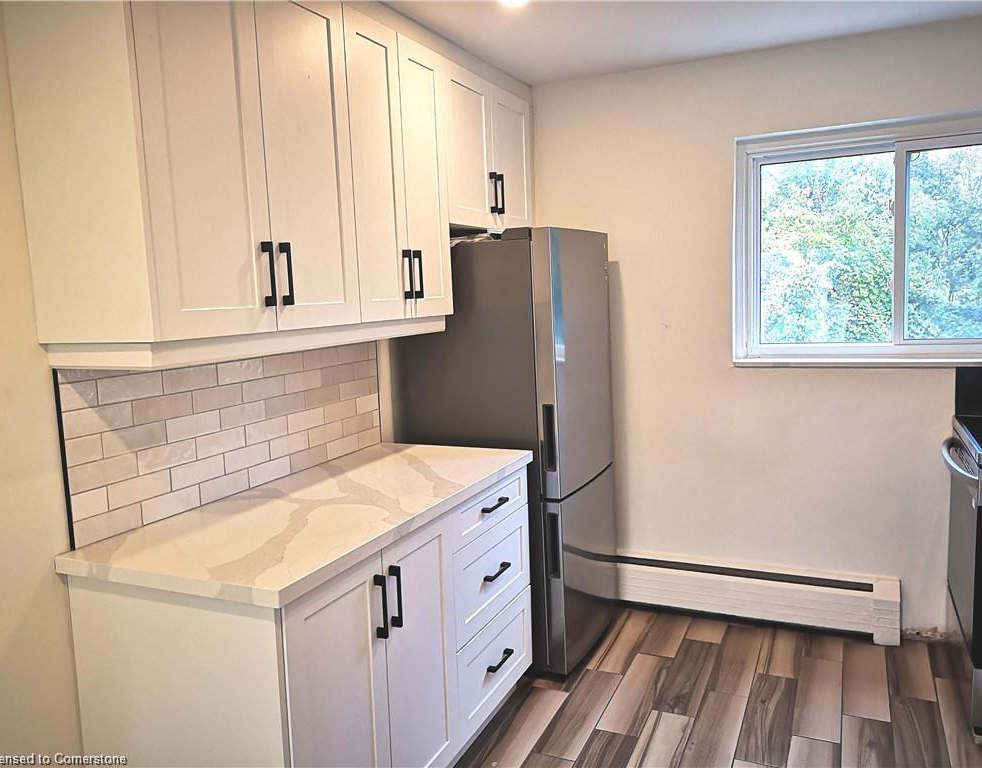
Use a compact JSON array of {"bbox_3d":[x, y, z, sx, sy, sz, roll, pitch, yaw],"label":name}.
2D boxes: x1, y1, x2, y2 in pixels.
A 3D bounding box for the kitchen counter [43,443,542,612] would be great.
[{"bbox_3d":[-0.427,0.339,2.353,0.649,0.035,1.400,1,7,24],"label":"kitchen counter"}]

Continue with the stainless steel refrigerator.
[{"bbox_3d":[0.085,0.250,3.315,0.699,1.698,0.661,1,7,24],"label":"stainless steel refrigerator"}]

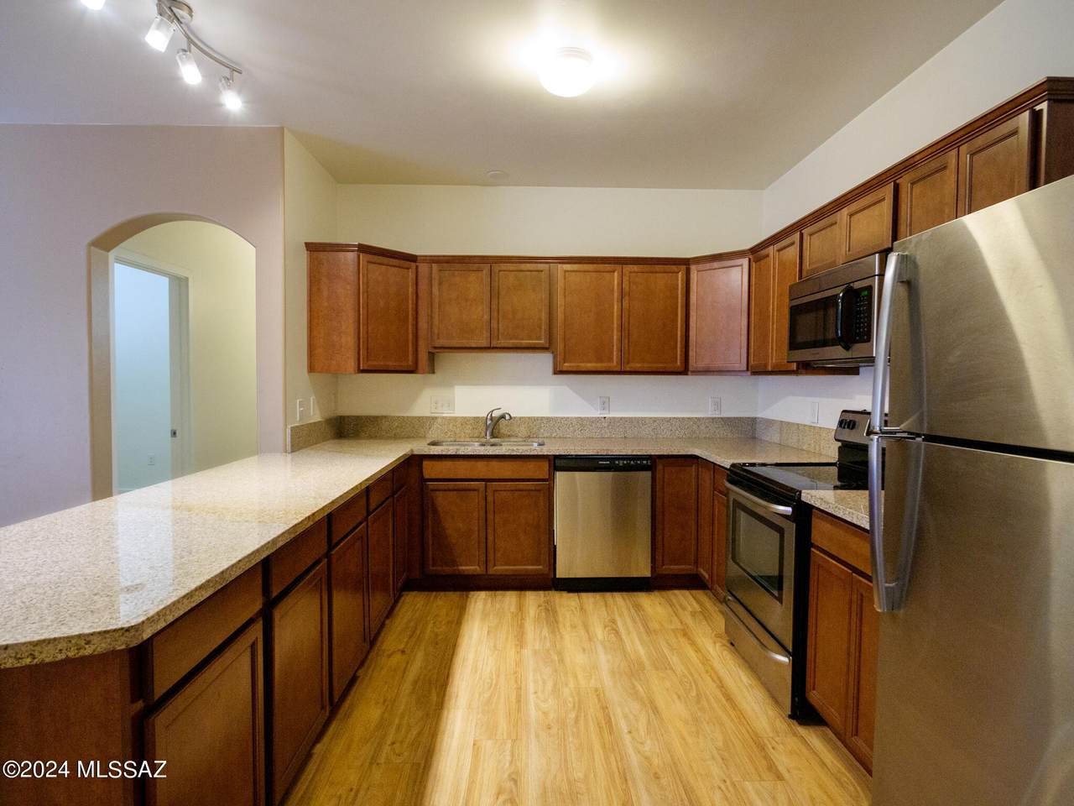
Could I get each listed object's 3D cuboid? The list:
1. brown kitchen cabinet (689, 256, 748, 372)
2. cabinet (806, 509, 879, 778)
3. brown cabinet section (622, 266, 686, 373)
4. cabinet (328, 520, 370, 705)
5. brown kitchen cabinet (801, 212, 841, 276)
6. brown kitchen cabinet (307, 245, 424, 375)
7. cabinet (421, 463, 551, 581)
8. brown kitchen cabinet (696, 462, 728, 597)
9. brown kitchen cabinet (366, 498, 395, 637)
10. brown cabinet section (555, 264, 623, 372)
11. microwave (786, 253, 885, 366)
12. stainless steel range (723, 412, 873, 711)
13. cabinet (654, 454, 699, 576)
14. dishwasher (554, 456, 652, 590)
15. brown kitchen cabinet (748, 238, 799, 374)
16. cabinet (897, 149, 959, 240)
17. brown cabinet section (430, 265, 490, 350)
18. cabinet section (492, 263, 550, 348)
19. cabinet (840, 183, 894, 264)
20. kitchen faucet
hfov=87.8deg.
[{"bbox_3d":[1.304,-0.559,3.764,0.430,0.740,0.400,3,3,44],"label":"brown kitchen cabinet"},{"bbox_3d":[1.341,0.785,1.863,0.600,0.765,0.570,0,2,-1],"label":"cabinet"},{"bbox_3d":[0.786,-0.574,3.897,0.441,0.724,0.310,0,2,-2],"label":"brown cabinet section"},{"bbox_3d":[-1.051,0.811,2.267,0.600,0.635,0.475,0,2,-1],"label":"cabinet"},{"bbox_3d":[1.507,-0.734,2.667,0.320,0.270,0.341,0,2,-1],"label":"brown kitchen cabinet"},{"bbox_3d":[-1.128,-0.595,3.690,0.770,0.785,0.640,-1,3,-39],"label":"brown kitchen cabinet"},{"bbox_3d":[-0.316,0.699,3.726,0.825,0.770,0.595,0,2,-1],"label":"cabinet"},{"bbox_3d":[1.321,0.747,3.223,0.610,0.820,0.576,0,2,-1],"label":"brown kitchen cabinet"},{"bbox_3d":[-1.063,0.790,2.762,0.600,0.635,0.475,0,2,-1],"label":"brown kitchen cabinet"},{"bbox_3d":[0.338,-0.574,3.885,0.455,0.725,0.310,0,2,-2],"label":"brown cabinet section"},{"bbox_3d":[1.475,-0.375,2.503,0.386,0.415,0.740,0,2,-1],"label":"microwave"},{"bbox_3d":[1.286,0.646,2.509,0.675,1.190,0.755,0,2,-1],"label":"stainless steel range"},{"bbox_3d":[0.857,0.699,3.755,0.280,0.745,0.595,0,2,-1],"label":"cabinet"},{"bbox_3d":[0.411,0.746,3.779,0.596,0.862,0.608,0,2,-1],"label":"dishwasher"},{"bbox_3d":[1.474,-0.531,3.128,0.325,0.745,0.620,0,2,-1],"label":"brown kitchen cabinet"},{"bbox_3d":[1.522,-0.689,1.957,0.320,0.300,0.292,0,2,-1],"label":"cabinet"},{"bbox_3d":[-0.510,-0.652,3.858,0.405,0.567,0.310,0,2,-2],"label":"brown cabinet section"},{"bbox_3d":[-0.110,-0.653,3.869,0.396,0.566,0.310,0,2,-2],"label":"cabinet section"},{"bbox_3d":[1.514,-0.719,2.312,0.320,0.270,0.370,0,2,-1],"label":"cabinet"},{"bbox_3d":[-0.267,0.147,3.885,0.205,0.225,0.060,2,3,39],"label":"kitchen faucet"}]

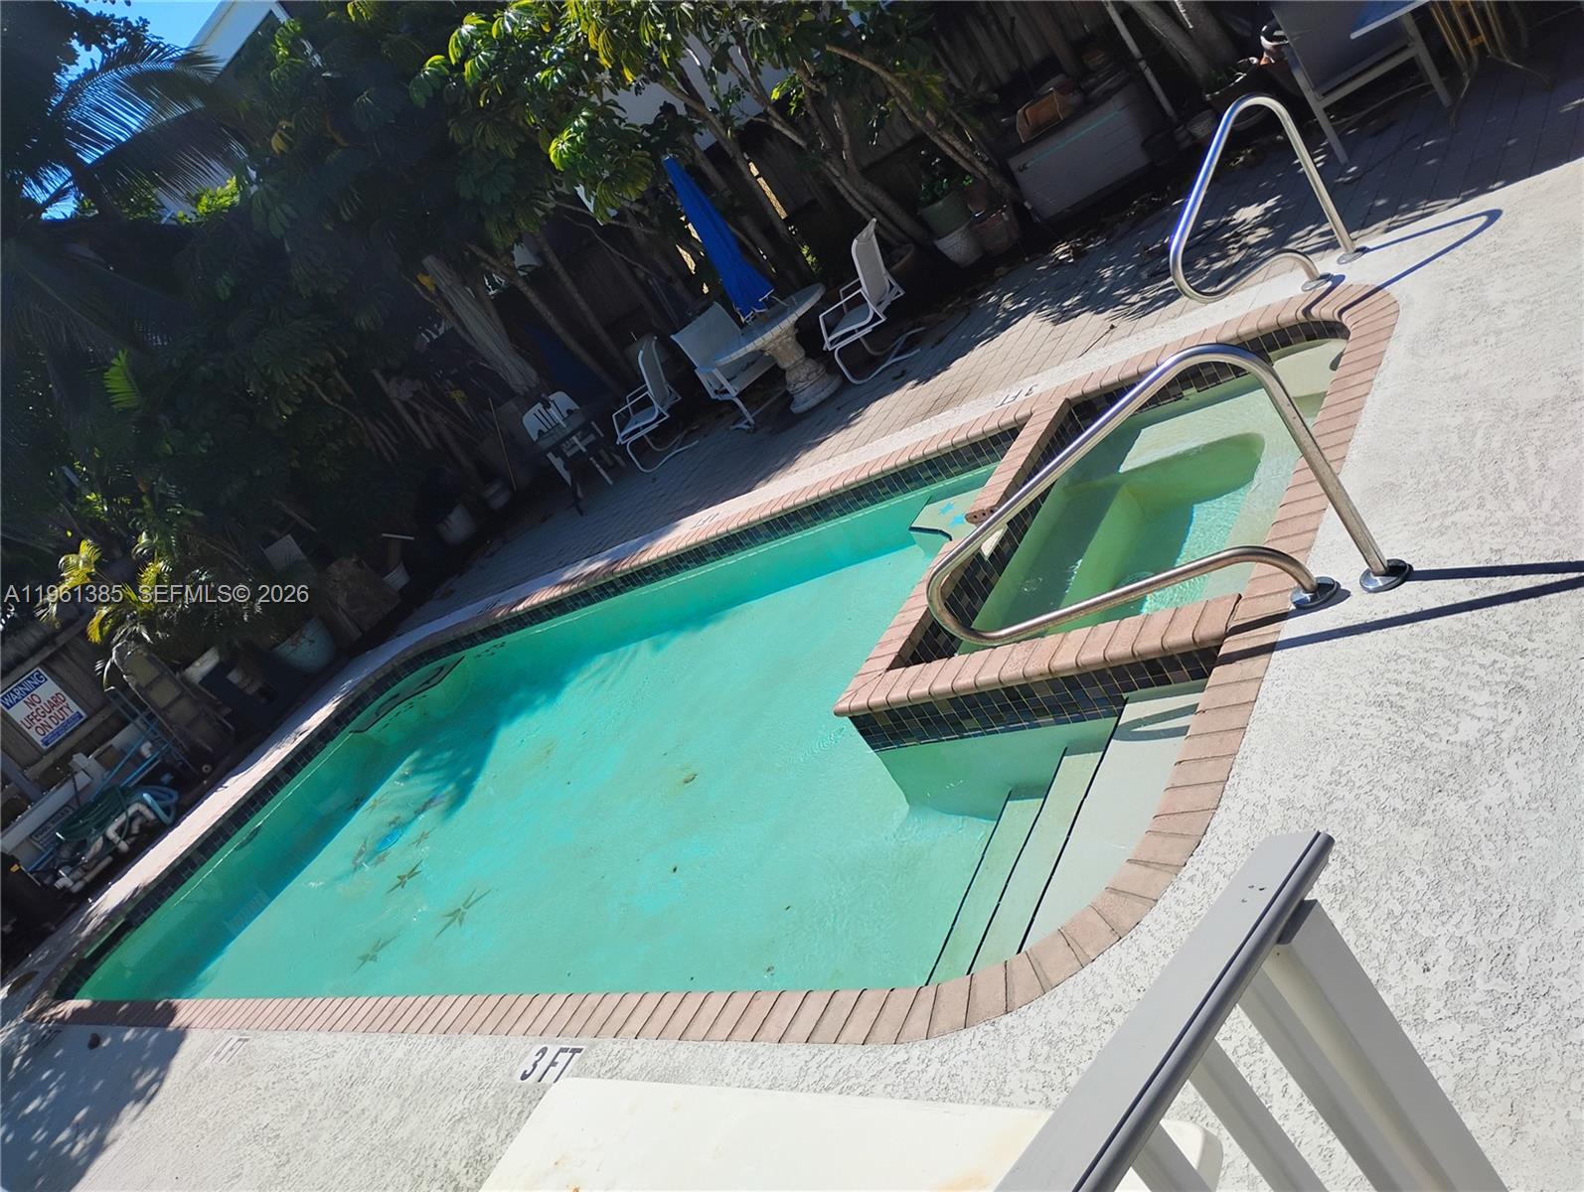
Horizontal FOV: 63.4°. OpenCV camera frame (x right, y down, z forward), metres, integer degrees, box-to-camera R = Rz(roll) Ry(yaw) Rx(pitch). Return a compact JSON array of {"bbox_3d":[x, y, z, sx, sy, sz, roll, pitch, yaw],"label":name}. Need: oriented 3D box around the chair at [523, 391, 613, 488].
[{"bbox_3d":[-2.148,-1.513,12.681,0.551,0.884,0.572,-34,18,0],"label":"chair"}]

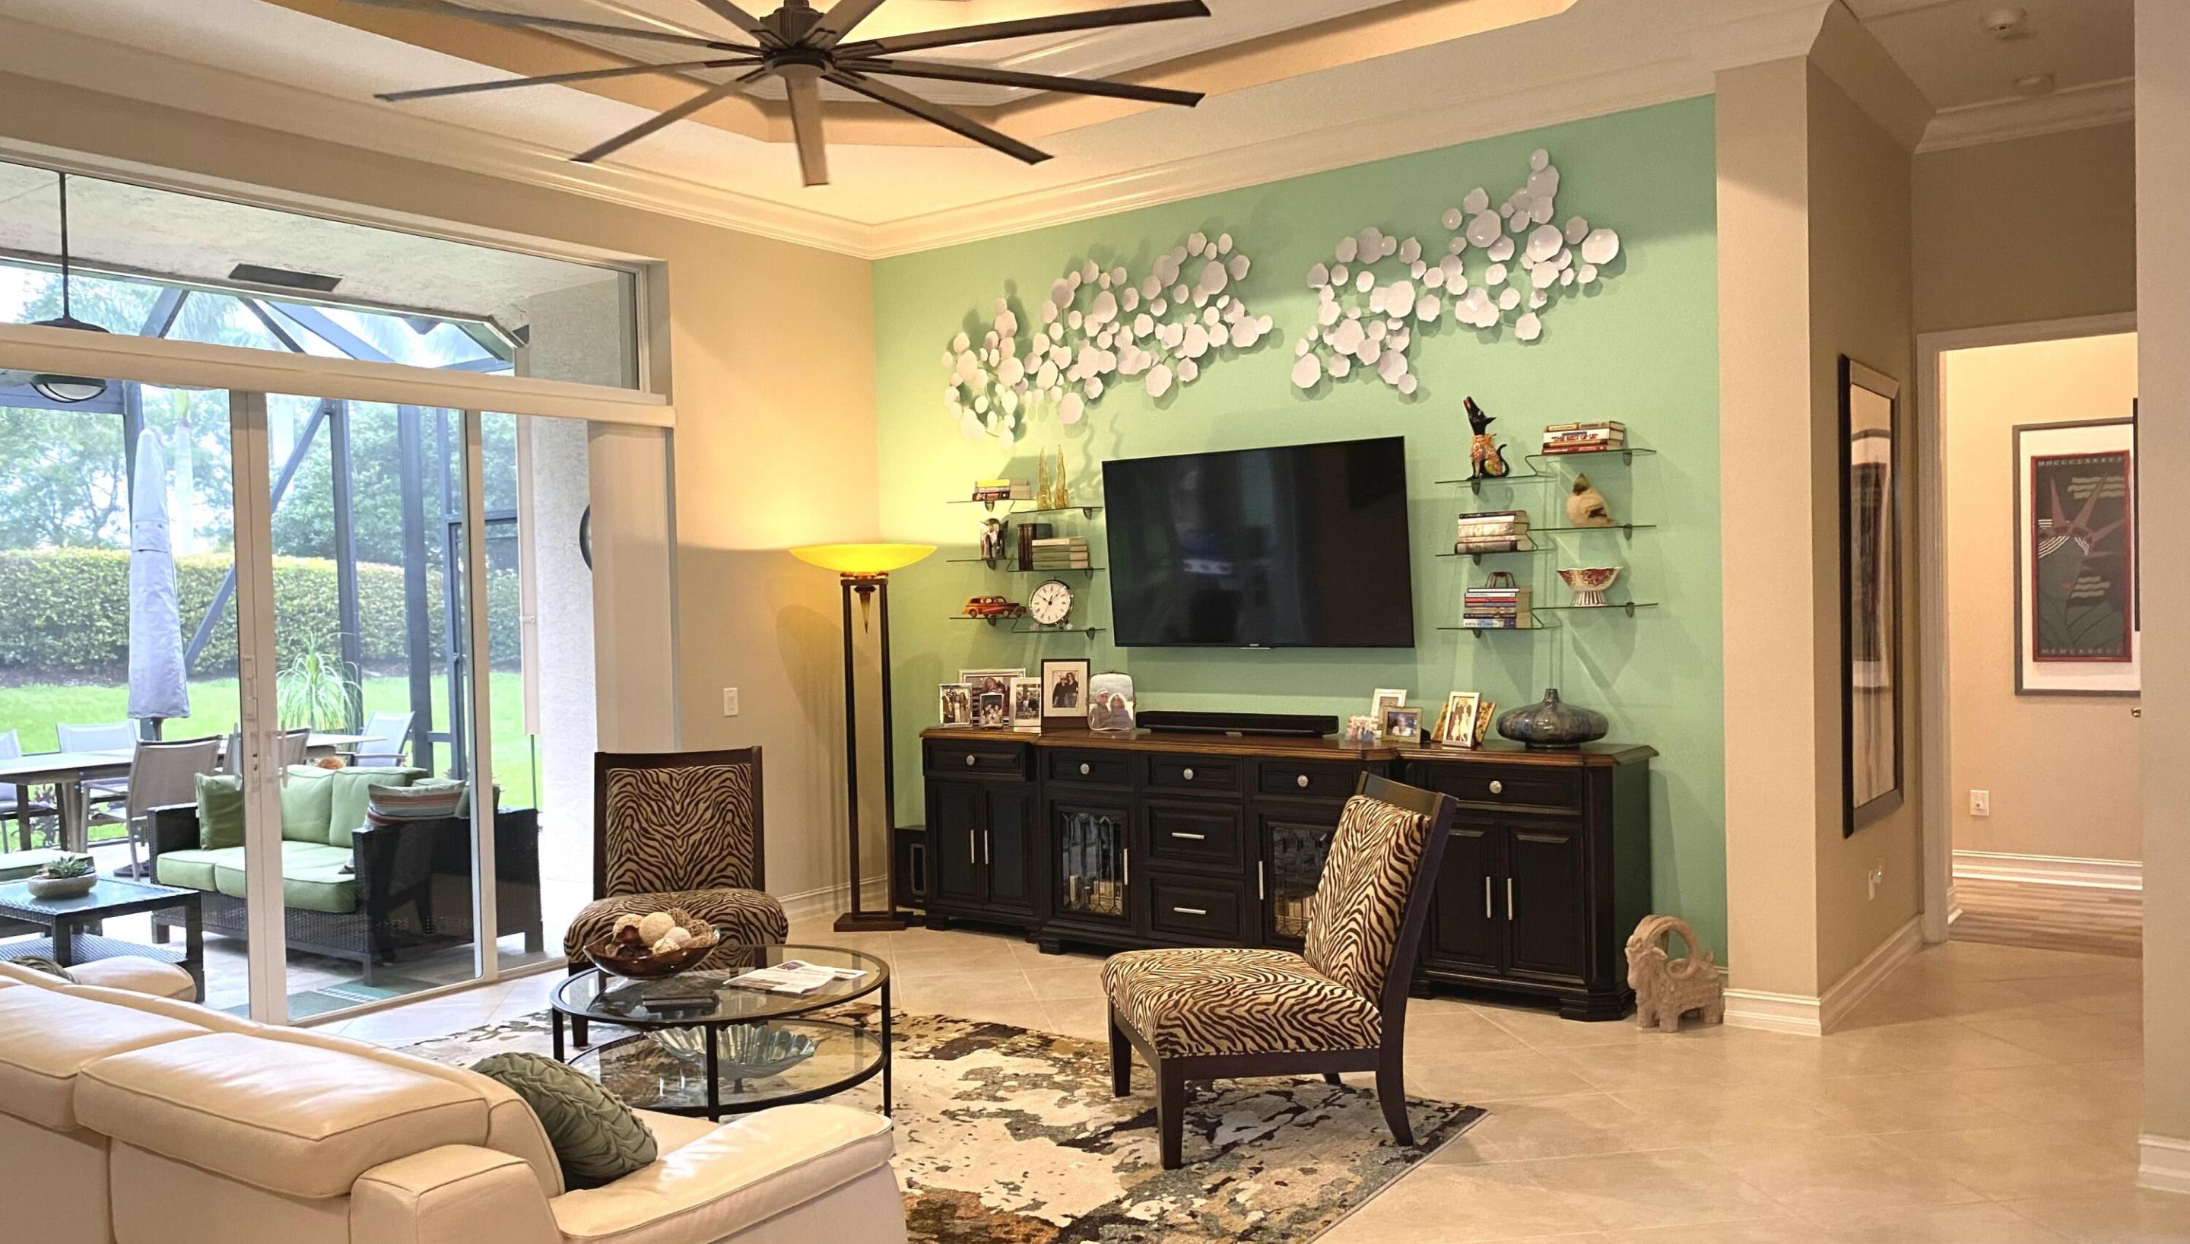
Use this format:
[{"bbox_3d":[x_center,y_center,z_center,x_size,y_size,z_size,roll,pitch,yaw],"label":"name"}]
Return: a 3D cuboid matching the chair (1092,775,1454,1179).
[{"bbox_3d":[0.505,0.941,4.641,0.861,0.947,0.702,-1,1,-10],"label":"chair"}]

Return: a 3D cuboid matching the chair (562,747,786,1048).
[{"bbox_3d":[-1.532,0.965,6.041,0.702,0.947,0.861,-1,1,-11],"label":"chair"}]

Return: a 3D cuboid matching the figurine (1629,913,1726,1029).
[{"bbox_3d":[1.983,1.179,5.599,0.309,0.387,0.128,-2,1,-29],"label":"figurine"}]

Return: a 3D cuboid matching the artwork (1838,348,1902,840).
[{"bbox_3d":[2.900,-0.103,6.121,0.036,1.684,0.883,-1,1,36],"label":"artwork"}]

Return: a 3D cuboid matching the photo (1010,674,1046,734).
[{"bbox_3d":[-0.285,0.366,7.305,0.166,0.245,0.083,-1,1,22],"label":"photo"}]

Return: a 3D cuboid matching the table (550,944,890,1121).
[{"bbox_3d":[-1.069,1.235,4.720,0.883,0.426,0.883,-1,1,0],"label":"table"}]

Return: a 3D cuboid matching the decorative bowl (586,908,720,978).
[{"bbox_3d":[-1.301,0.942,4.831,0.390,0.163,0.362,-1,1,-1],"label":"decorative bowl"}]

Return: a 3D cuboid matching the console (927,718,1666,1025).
[{"bbox_3d":[0.563,0.930,6.693,3.277,0.913,0.597,-1,1,36],"label":"console"}]

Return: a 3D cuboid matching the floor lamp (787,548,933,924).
[{"bbox_3d":[-1.033,0.529,7.600,0.664,1.759,0.664,-1,1,2],"label":"floor lamp"}]

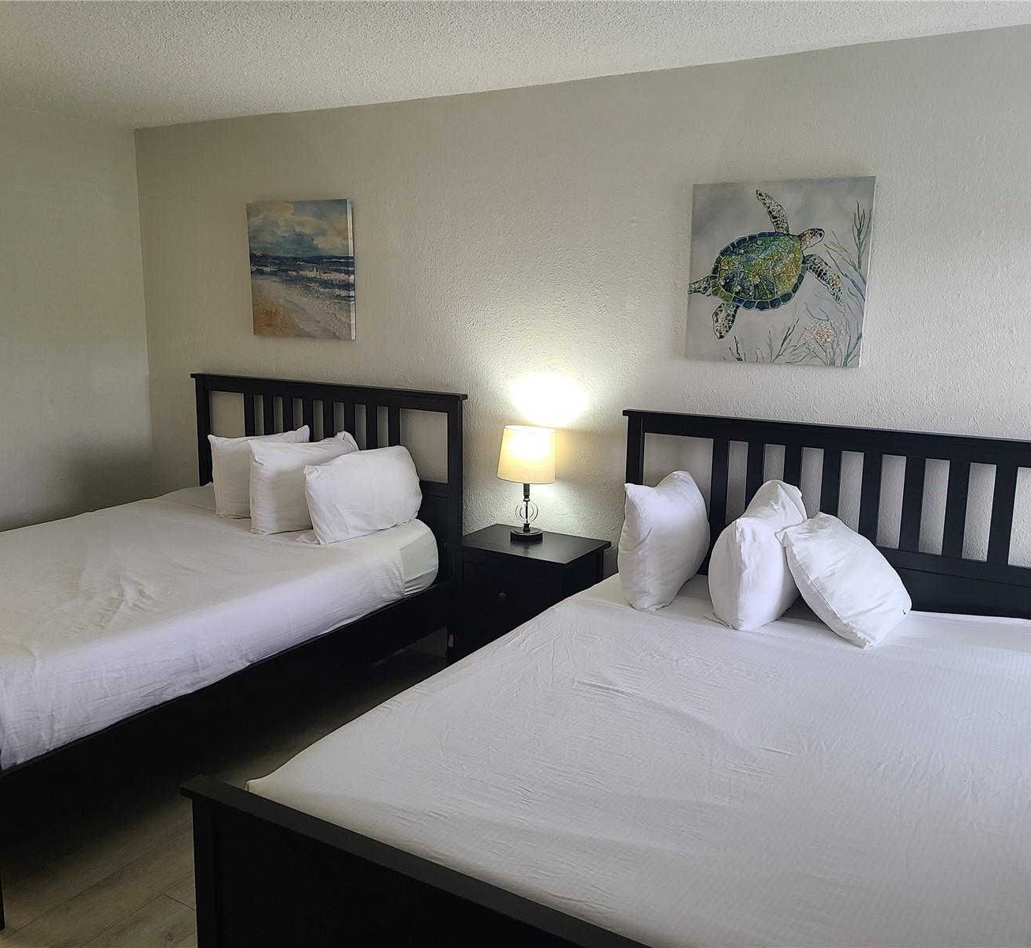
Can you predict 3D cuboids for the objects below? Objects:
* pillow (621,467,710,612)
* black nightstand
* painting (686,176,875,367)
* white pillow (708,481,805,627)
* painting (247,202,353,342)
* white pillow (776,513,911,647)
[{"bbox_3d":[0.512,0.207,3.188,0.210,0.390,0.520,-7,5,33],"label":"pillow"},{"bbox_3d":[0.047,0.597,3.777,0.535,0.667,0.383,7,12,30],"label":"black nightstand"},{"bbox_3d":[0.895,-0.692,3.273,0.610,0.610,0.033,7,12,30],"label":"painting"},{"bbox_3d":[0.792,0.250,3.033,0.245,0.385,0.520,4,10,31],"label":"white pillow"},{"bbox_3d":[-0.990,-0.935,4.370,0.609,0.609,0.033,7,12,30],"label":"painting"},{"bbox_3d":[1.018,0.310,2.919,0.200,0.400,0.480,-41,-15,32],"label":"white pillow"}]

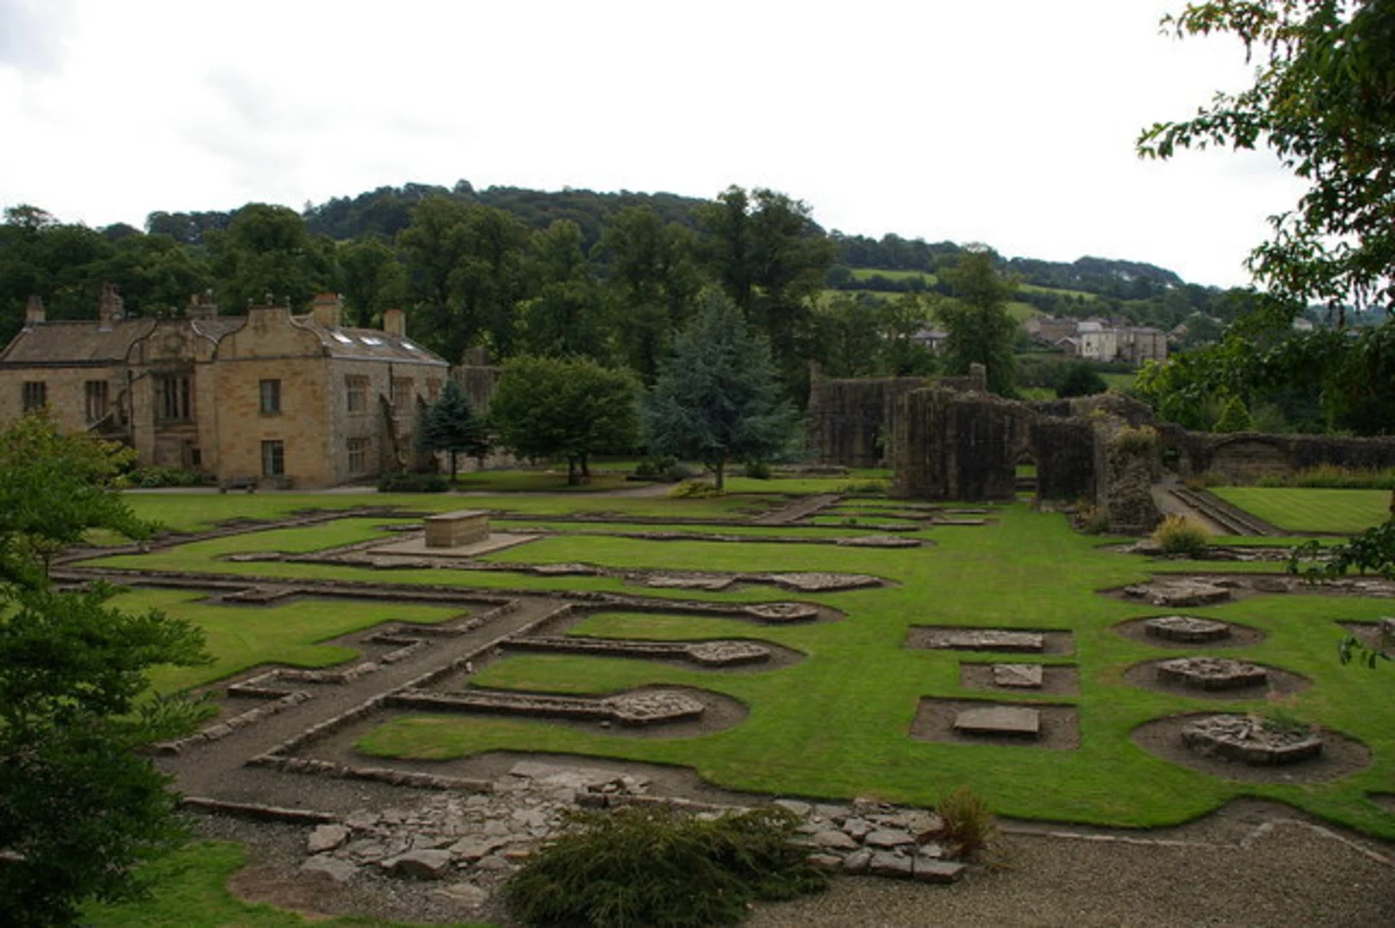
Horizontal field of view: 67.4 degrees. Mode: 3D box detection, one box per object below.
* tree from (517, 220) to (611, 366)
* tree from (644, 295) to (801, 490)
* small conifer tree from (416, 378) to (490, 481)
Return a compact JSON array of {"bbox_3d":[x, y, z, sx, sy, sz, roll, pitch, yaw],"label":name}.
[{"bbox_3d":[-13.570,-12.430,105.230,9.740,24.070,9.740,-1,4,0],"label":"tree"},{"bbox_3d":[1.200,-4.020,59.000,8.730,10.860,8.550,-1,4,0],"label":"tree"},{"bbox_3d":[-15.820,-2.220,67.520,4.630,6.580,4.630,-1,4,0],"label":"small conifer tree"}]

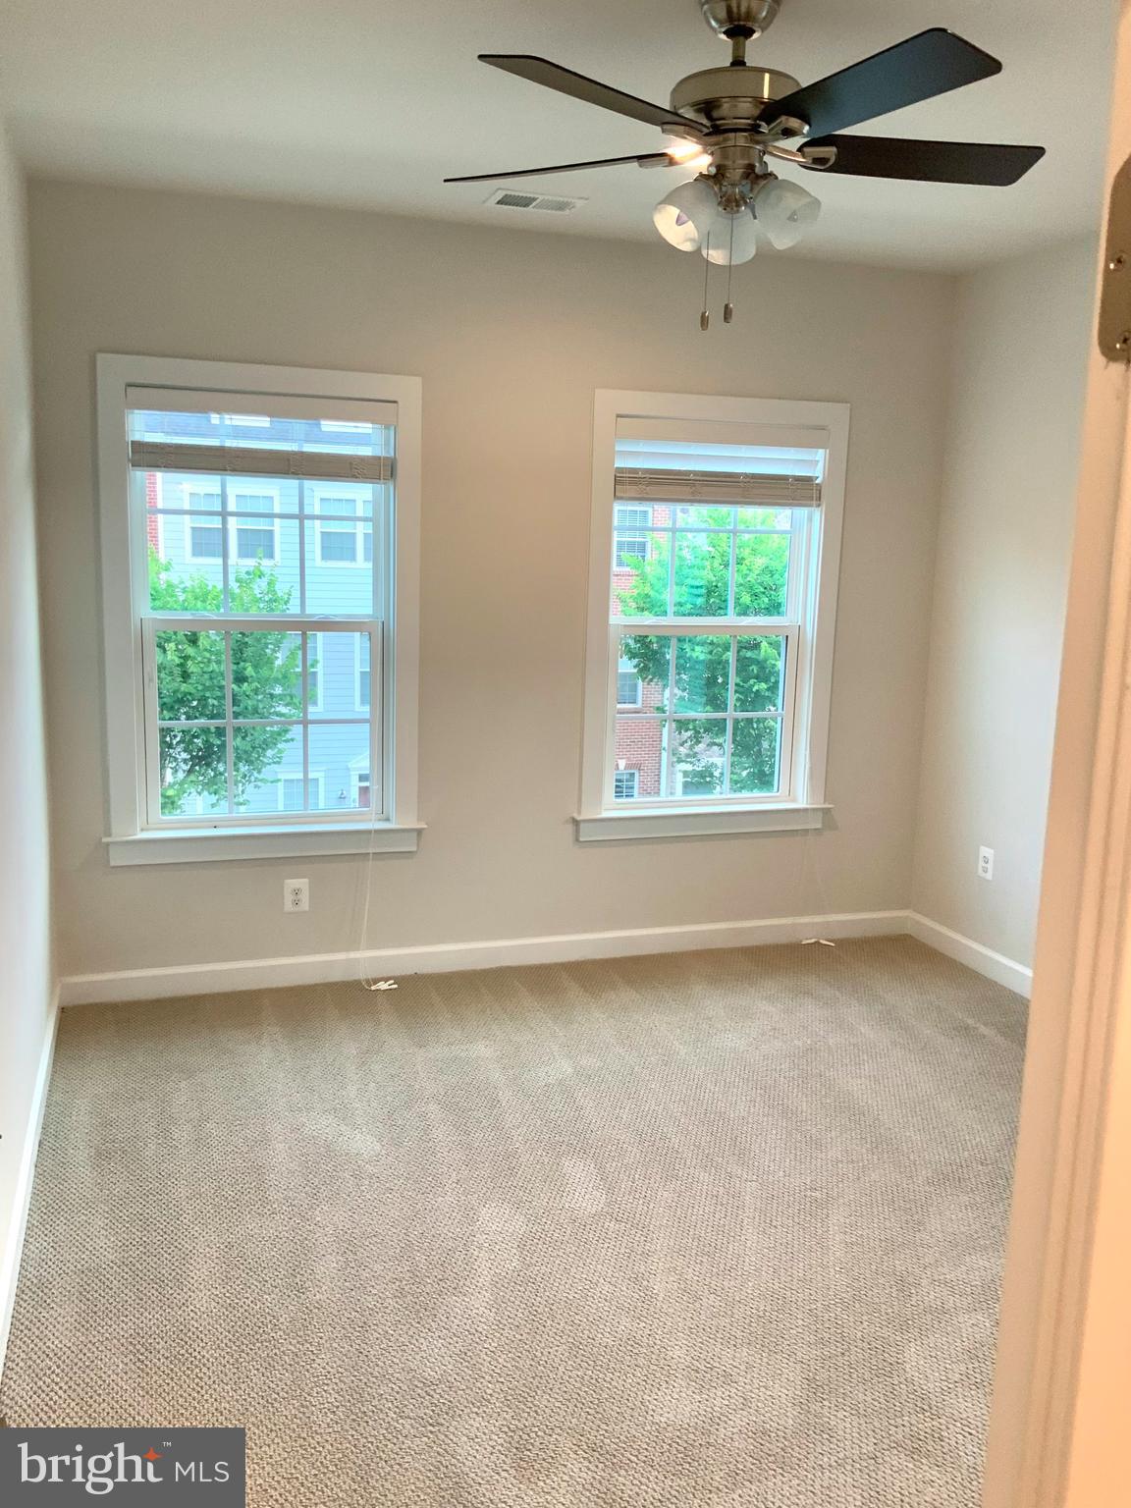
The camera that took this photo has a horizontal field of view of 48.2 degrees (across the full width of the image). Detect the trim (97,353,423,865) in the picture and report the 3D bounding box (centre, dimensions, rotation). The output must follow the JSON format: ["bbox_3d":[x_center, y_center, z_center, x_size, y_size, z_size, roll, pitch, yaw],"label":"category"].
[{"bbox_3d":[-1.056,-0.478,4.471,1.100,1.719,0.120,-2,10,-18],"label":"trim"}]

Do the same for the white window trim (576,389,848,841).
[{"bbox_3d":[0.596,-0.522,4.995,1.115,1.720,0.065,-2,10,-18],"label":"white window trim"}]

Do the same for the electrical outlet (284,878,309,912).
[{"bbox_3d":[-0.987,0.520,4.640,0.082,0.121,0.010,-2,10,-18],"label":"electrical outlet"}]

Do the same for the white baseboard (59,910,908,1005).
[{"bbox_3d":[-0.138,0.782,4.974,3.448,0.106,0.018,-2,10,-18],"label":"white baseboard"}]

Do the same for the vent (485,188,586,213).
[{"bbox_3d":[-0.102,-1.790,4.103,0.295,0.018,0.195,-2,10,-18],"label":"vent"}]

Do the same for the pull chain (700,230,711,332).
[{"bbox_3d":[0.296,-0.992,2.652,0.017,0.208,0.017,-2,10,-18],"label":"pull chain"}]

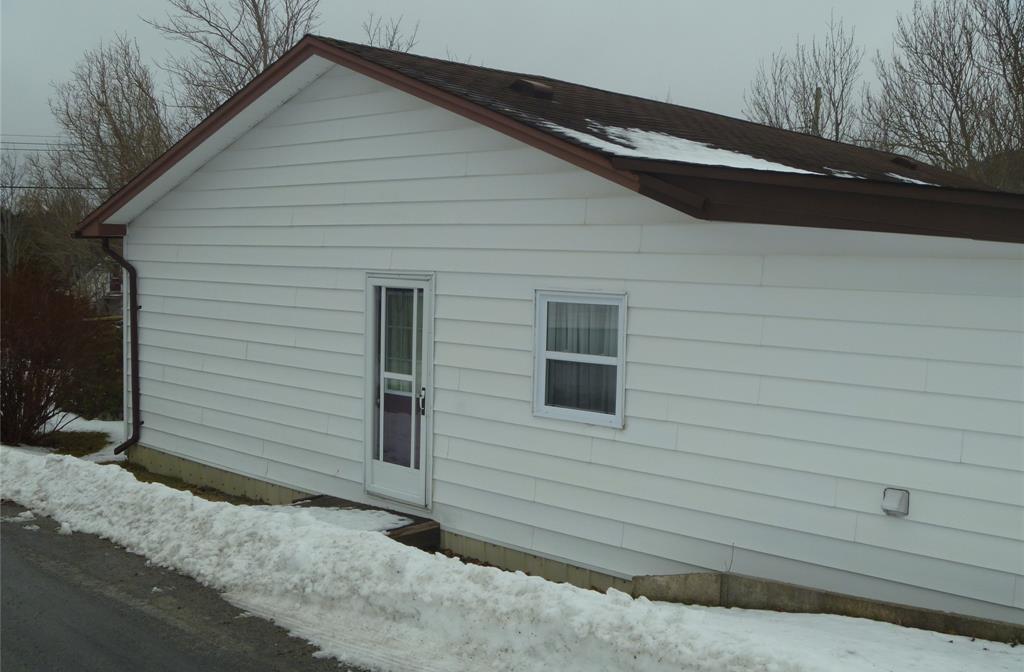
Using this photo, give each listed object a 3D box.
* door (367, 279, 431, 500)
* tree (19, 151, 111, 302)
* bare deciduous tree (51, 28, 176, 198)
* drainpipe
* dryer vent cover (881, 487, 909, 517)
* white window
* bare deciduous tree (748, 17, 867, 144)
[{"bbox_3d":[-1.042,0.474,9.453,0.905,2.080,0.090,5,6,42],"label":"door"},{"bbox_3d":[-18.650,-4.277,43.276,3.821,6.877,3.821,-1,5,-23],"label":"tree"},{"bbox_3d":[-13.989,-5.387,36.416,4.311,10.367,4.311,-1,5,-21],"label":"bare deciduous tree"},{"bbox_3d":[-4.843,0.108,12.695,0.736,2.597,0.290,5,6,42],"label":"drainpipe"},{"bbox_3d":[2.355,1.036,6.378,0.152,0.154,0.100,5,6,42],"label":"dryer vent cover"},{"bbox_3d":[0.520,0.166,8.044,0.896,1.008,0.090,5,6,42],"label":"white window"},{"bbox_3d":[9.501,-5.087,34.440,3.941,10.978,3.941,2,5,15],"label":"bare deciduous tree"}]

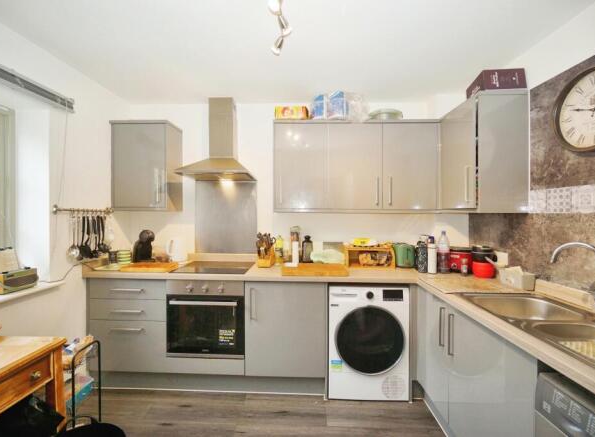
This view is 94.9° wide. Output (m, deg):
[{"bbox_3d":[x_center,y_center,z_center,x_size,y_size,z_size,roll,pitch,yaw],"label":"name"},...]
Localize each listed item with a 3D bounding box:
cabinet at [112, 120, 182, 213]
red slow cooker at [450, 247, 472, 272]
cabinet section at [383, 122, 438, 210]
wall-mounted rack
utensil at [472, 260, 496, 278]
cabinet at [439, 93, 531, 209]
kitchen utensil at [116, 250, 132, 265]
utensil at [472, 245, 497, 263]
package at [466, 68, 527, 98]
[{"bbox_3d":[-1.362,-0.452,2.503,0.500,0.787,0.305,0,0,2],"label":"cabinet"},{"bbox_3d":[1.274,0.326,2.241,0.300,0.200,0.220,0,1,22],"label":"red slow cooker"},{"bbox_3d":[0.936,-0.430,2.419,0.449,0.733,0.335,0,1,2],"label":"cabinet section"},{"bbox_3d":[-1.608,-0.061,2.091,0.060,0.060,0.560,0,1,2],"label":"wall-mounted rack"},{"bbox_3d":[1.372,0.377,2.005,0.150,0.115,0.150,0,0,2],"label":"utensil"},{"bbox_3d":[1.350,-0.431,2.033,0.335,0.787,0.510,0,0,2],"label":"cabinet"},{"bbox_3d":[-1.525,0.338,2.402,0.115,0.115,0.115,0,1,2],"label":"kitchen utensil"},{"bbox_3d":[1.372,0.264,2.005,0.160,0.135,0.145,0,0,2],"label":"utensil"},{"bbox_3d":[1.347,-0.885,1.871,0.260,0.125,0.250,0,0,2],"label":"package"}]

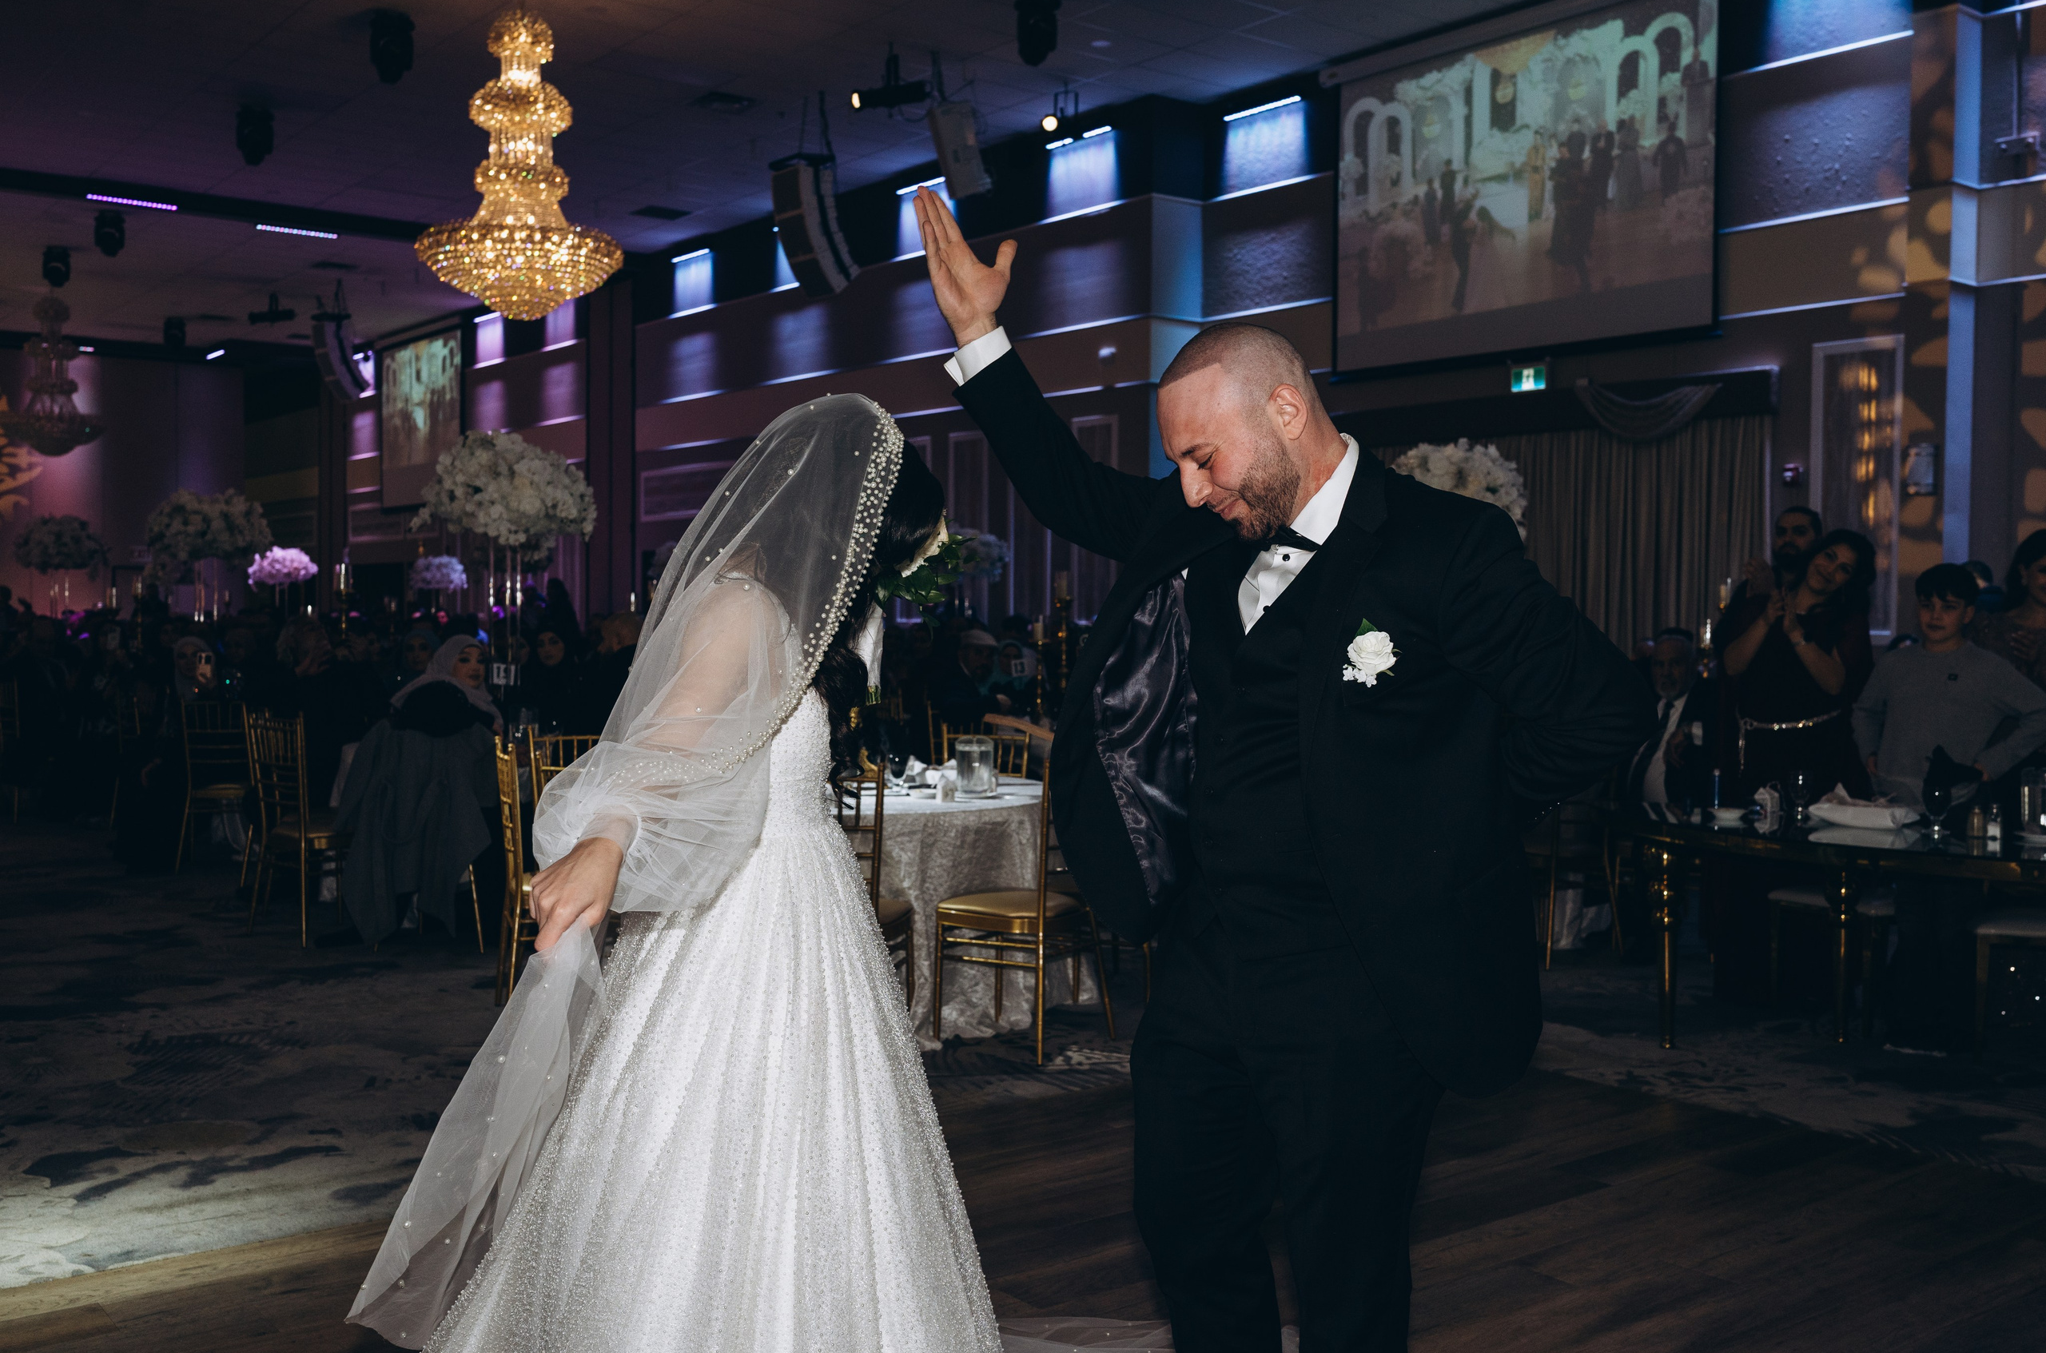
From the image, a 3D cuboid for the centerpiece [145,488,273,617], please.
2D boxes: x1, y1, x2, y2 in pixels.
[{"bbox_3d":[-5.480,-0.591,13.400,0.820,1.380,0.820,-1,2,-22],"label":"centerpiece"}]

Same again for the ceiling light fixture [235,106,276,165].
[{"bbox_3d":[-6.365,-4.485,16.500,0.330,0.500,0.330,-1,2,-23],"label":"ceiling light fixture"}]

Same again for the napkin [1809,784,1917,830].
[{"bbox_3d":[2.590,0.411,6.120,0.330,0.110,0.200,2,3,40],"label":"napkin"}]

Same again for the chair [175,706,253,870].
[{"bbox_3d":[-4.040,0.561,10.150,0.410,0.930,0.480,0,2,6],"label":"chair"}]

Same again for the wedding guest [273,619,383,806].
[{"bbox_3d":[-2.935,0.405,8.514,0.750,1.300,0.550,0,2,-21],"label":"wedding guest"}]

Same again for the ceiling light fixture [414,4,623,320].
[{"bbox_3d":[-3.215,-3.279,12.700,1.330,1.980,1.330,0,2,-14],"label":"ceiling light fixture"}]

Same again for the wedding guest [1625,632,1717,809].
[{"bbox_3d":[2.615,0.467,8.034,0.580,1.320,0.780,2,2,33],"label":"wedding guest"}]

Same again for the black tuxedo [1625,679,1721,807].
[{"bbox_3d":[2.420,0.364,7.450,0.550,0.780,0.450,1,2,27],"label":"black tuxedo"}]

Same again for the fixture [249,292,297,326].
[{"bbox_3d":[-10.678,-5.227,28.301,0.680,0.500,0.280,0,2,-31],"label":"fixture"}]

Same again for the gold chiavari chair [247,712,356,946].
[{"bbox_3d":[-2.847,0.606,8.119,0.400,0.920,0.450,2,2,43],"label":"gold chiavari chair"}]

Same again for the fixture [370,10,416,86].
[{"bbox_3d":[-4.914,-4.904,15.520,0.360,0.550,0.340,0,2,-37],"label":"fixture"}]

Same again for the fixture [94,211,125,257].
[{"bbox_3d":[-10.652,-5.159,23.192,0.360,0.550,0.340,0,2,-37],"label":"fixture"}]

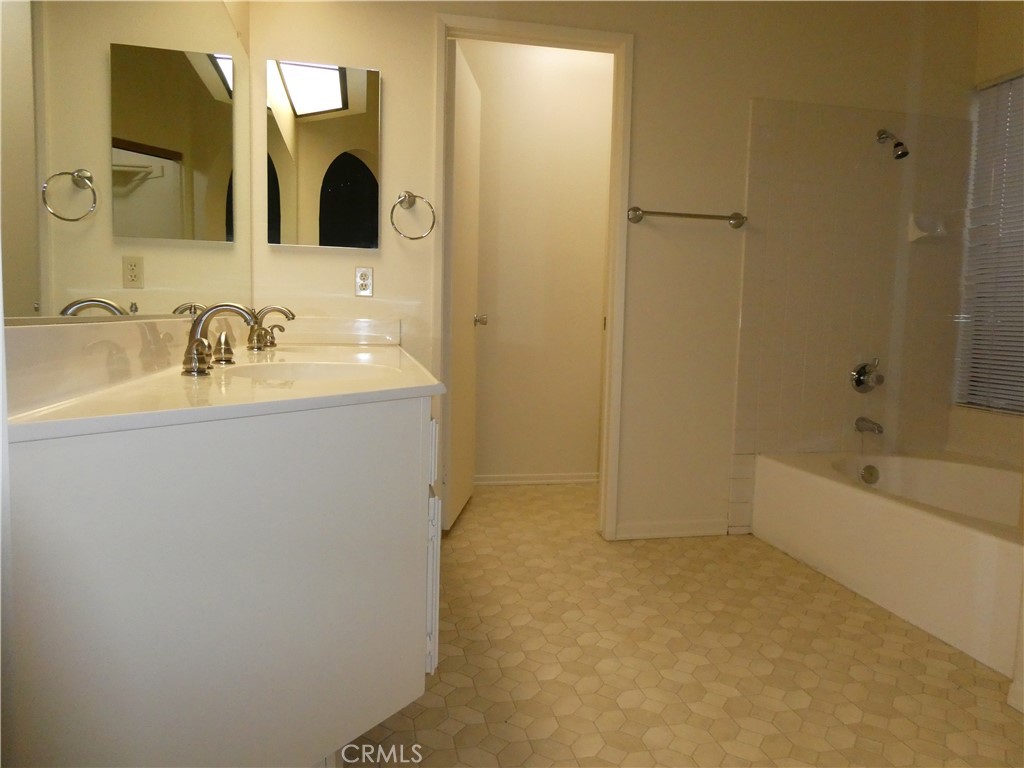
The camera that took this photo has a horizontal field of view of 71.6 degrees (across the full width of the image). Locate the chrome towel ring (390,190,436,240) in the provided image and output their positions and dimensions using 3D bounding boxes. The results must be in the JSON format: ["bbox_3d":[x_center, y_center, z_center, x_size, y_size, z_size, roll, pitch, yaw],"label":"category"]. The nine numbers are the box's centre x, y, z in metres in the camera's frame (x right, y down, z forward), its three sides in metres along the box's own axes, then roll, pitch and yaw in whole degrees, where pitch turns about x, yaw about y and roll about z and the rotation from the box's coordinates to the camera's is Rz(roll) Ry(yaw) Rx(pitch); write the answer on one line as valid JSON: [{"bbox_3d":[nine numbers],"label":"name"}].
[{"bbox_3d":[-0.384,-0.653,2.756,0.170,0.192,0.062,0,5,-11],"label":"chrome towel ring"}]

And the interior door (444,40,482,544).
[{"bbox_3d":[-0.228,-0.407,3.288,0.035,2.030,0.685,2,5,5],"label":"interior door"}]

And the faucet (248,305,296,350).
[{"bbox_3d":[-0.789,-0.187,2.340,0.147,0.141,0.290,0,5,-11],"label":"faucet"}]

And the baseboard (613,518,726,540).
[{"bbox_3d":[0.710,0.640,3.115,0.519,0.070,0.012,0,5,-11],"label":"baseboard"}]

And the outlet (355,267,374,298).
[{"bbox_3d":[-0.576,-0.398,2.770,0.069,0.114,0.007,0,5,-11],"label":"outlet"}]

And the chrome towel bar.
[{"bbox_3d":[0.749,-0.699,2.970,0.528,0.067,0.075,0,5,-11],"label":"chrome towel bar"}]

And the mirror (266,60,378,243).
[{"bbox_3d":[-0.711,-0.863,2.693,0.409,0.673,0.022,0,5,-11],"label":"mirror"}]

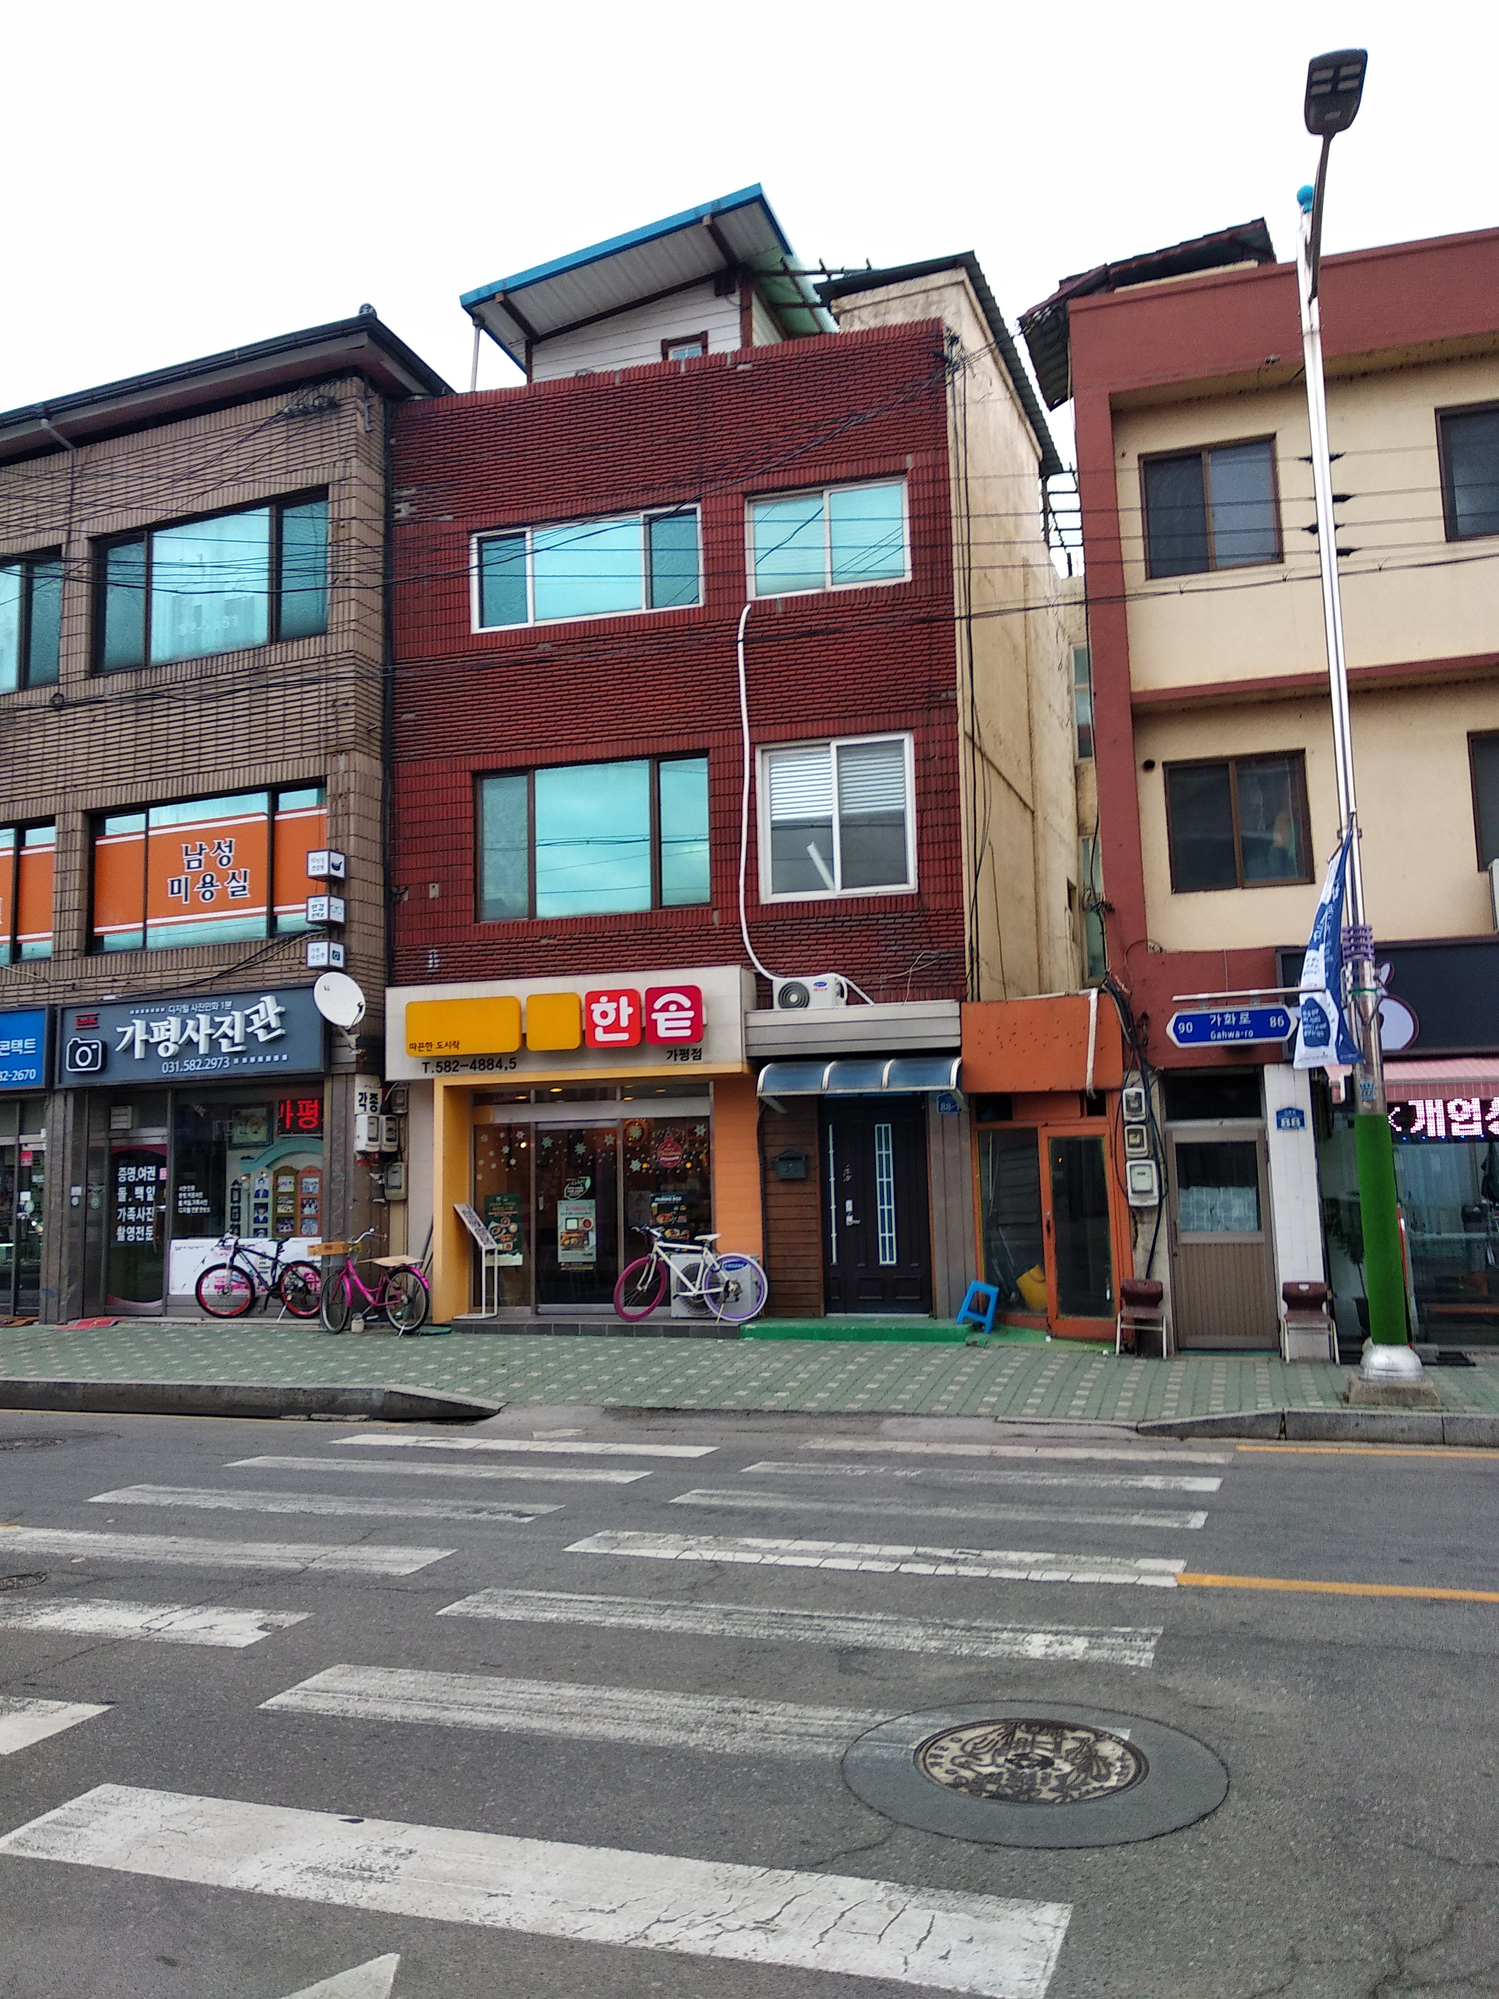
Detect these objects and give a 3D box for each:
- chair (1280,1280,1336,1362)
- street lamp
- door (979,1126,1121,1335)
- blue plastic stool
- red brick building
[{"bbox_3d":[4.876,2.823,13.123,0.430,0.690,0.460,-3,-7,16],"label":"chair"},{"bbox_3d":[4.243,-2.029,10.549,0.460,9.400,2.350,-3,-7,17],"label":"street lamp"},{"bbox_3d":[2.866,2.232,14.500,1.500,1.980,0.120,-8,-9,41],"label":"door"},{"bbox_3d":[2.268,3.043,14.850,0.340,0.440,0.340,15,-2,16],"label":"blue plastic stool"},{"bbox_3d":[0.226,-2.561,20.328,6.450,13.000,8.950,-3,-7,15],"label":"red brick building"}]

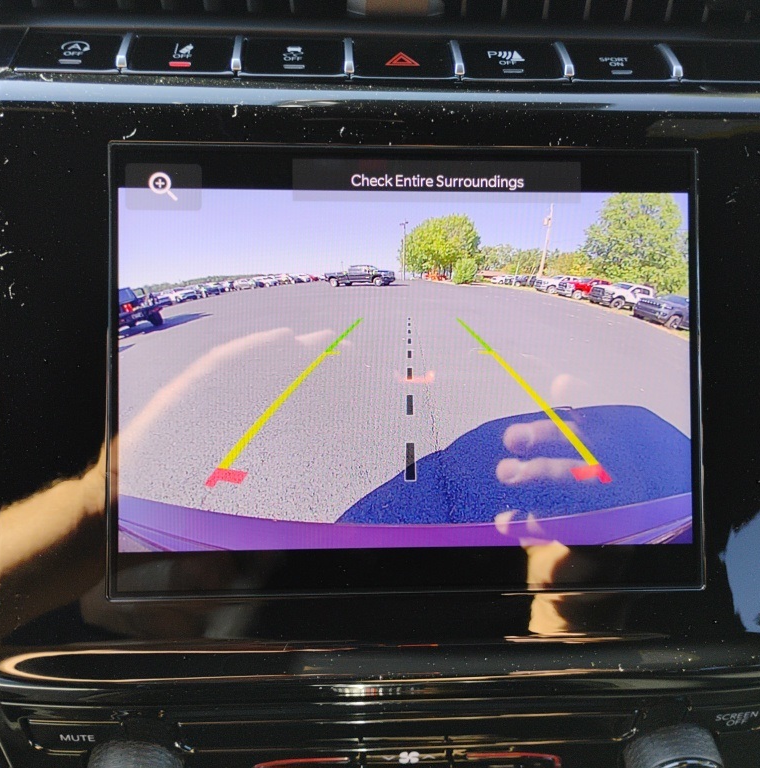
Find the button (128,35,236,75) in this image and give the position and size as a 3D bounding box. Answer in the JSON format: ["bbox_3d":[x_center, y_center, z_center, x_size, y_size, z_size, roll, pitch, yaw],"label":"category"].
[{"bbox_3d":[-0.062,-0.100,0.262,0.034,0.010,0.021,0,51,-4],"label":"button"}]

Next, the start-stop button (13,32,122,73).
[{"bbox_3d":[-0.096,-0.100,0.260,0.033,0.010,0.021,0,51,-4],"label":"start-stop button"}]

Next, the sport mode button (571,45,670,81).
[{"bbox_3d":[0.077,-0.101,0.272,0.034,0.010,0.021,0,51,-4],"label":"sport mode button"}]

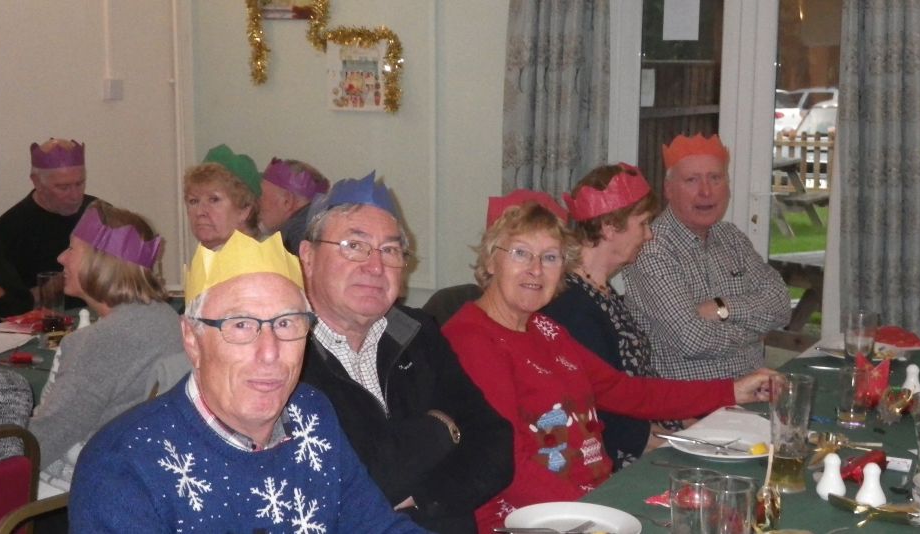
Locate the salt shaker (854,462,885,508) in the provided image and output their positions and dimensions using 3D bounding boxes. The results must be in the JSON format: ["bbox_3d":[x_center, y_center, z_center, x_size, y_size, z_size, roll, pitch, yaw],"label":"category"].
[{"bbox_3d":[0.704,0.368,2.192,0.050,0.074,0.050,0,8,0],"label":"salt shaker"}]

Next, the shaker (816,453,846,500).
[{"bbox_3d":[0.647,0.361,2.230,0.050,0.075,0.050,0,8,0],"label":"shaker"}]

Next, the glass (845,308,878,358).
[{"bbox_3d":[1.068,0.175,3.417,0.083,0.110,0.083,0,8,0],"label":"glass"}]

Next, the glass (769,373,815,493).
[{"bbox_3d":[0.585,0.295,2.268,0.078,0.195,0.078,0,8,0],"label":"glass"}]

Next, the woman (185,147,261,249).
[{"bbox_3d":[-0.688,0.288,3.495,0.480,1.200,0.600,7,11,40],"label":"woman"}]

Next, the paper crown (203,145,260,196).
[{"bbox_3d":[-0.609,-0.260,3.500,0.165,0.110,0.175,24,-9,11],"label":"paper crown"}]

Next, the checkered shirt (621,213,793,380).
[{"bbox_3d":[0.650,0.113,3.369,0.470,0.530,0.310,-2,9,-17],"label":"checkered shirt"}]

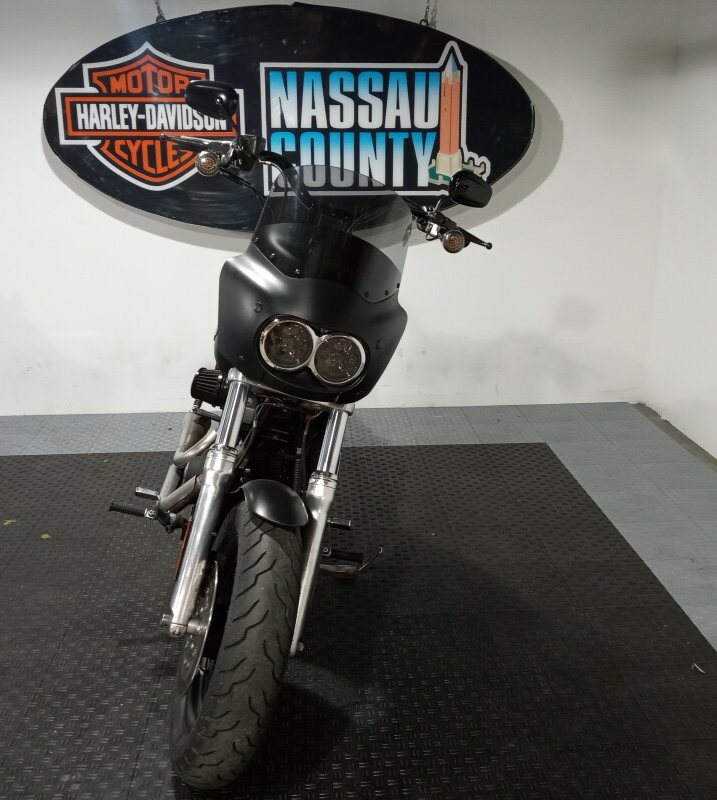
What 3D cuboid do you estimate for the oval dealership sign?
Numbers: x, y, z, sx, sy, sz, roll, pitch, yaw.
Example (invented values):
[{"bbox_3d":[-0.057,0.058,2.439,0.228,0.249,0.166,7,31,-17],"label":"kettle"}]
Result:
[{"bbox_3d":[-0.309,-1.311,4.100,2.316,1.028,0.060,-1,17,-3],"label":"oval dealership sign"}]

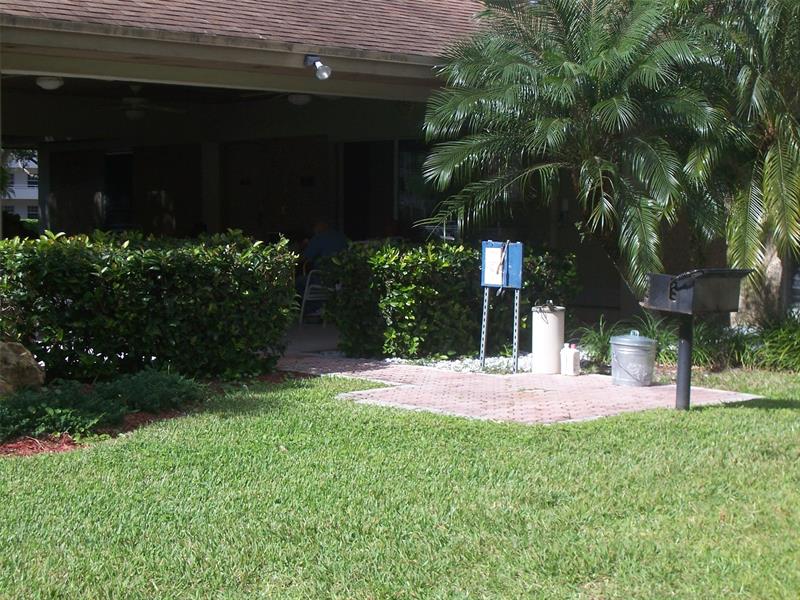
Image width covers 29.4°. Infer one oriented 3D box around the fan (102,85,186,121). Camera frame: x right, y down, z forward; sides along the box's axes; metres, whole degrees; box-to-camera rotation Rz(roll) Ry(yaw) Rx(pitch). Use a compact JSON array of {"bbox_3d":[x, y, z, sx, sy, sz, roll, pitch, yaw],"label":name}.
[{"bbox_3d":[-3.245,-2.432,18.786,1.270,0.428,1.270,3,5,44],"label":"fan"}]

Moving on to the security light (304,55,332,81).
[{"bbox_3d":[-0.729,-2.078,13.648,0.200,0.226,0.150,3,5,44],"label":"security light"}]

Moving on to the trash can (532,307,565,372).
[{"bbox_3d":[1.234,0.328,12.703,0.277,0.550,0.277,0,4,0],"label":"trash can"}]

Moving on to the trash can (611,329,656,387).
[{"bbox_3d":[1.819,0.448,11.868,0.362,0.414,0.362,0,4,0],"label":"trash can"}]

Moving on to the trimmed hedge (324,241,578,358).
[{"bbox_3d":[0.470,-0.045,14.775,2.300,1.042,0.850,-1,4,-17],"label":"trimmed hedge"}]

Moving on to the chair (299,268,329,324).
[{"bbox_3d":[-0.889,-0.077,17.278,0.570,0.780,0.600,-2,4,-33],"label":"chair"}]

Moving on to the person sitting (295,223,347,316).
[{"bbox_3d":[-0.896,-0.301,17.414,0.560,1.189,0.720,-2,4,-30],"label":"person sitting"}]

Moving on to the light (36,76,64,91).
[{"bbox_3d":[-4.074,-2.521,17.779,0.320,0.156,0.320,0,4,0],"label":"light"}]

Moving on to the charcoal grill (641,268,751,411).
[{"bbox_3d":[2.012,0.267,10.386,0.520,0.956,0.520,3,5,41],"label":"charcoal grill"}]

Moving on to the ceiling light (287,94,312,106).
[{"bbox_3d":[-1.387,-2.787,21.200,0.340,0.160,0.340,0,3,0],"label":"ceiling light"}]

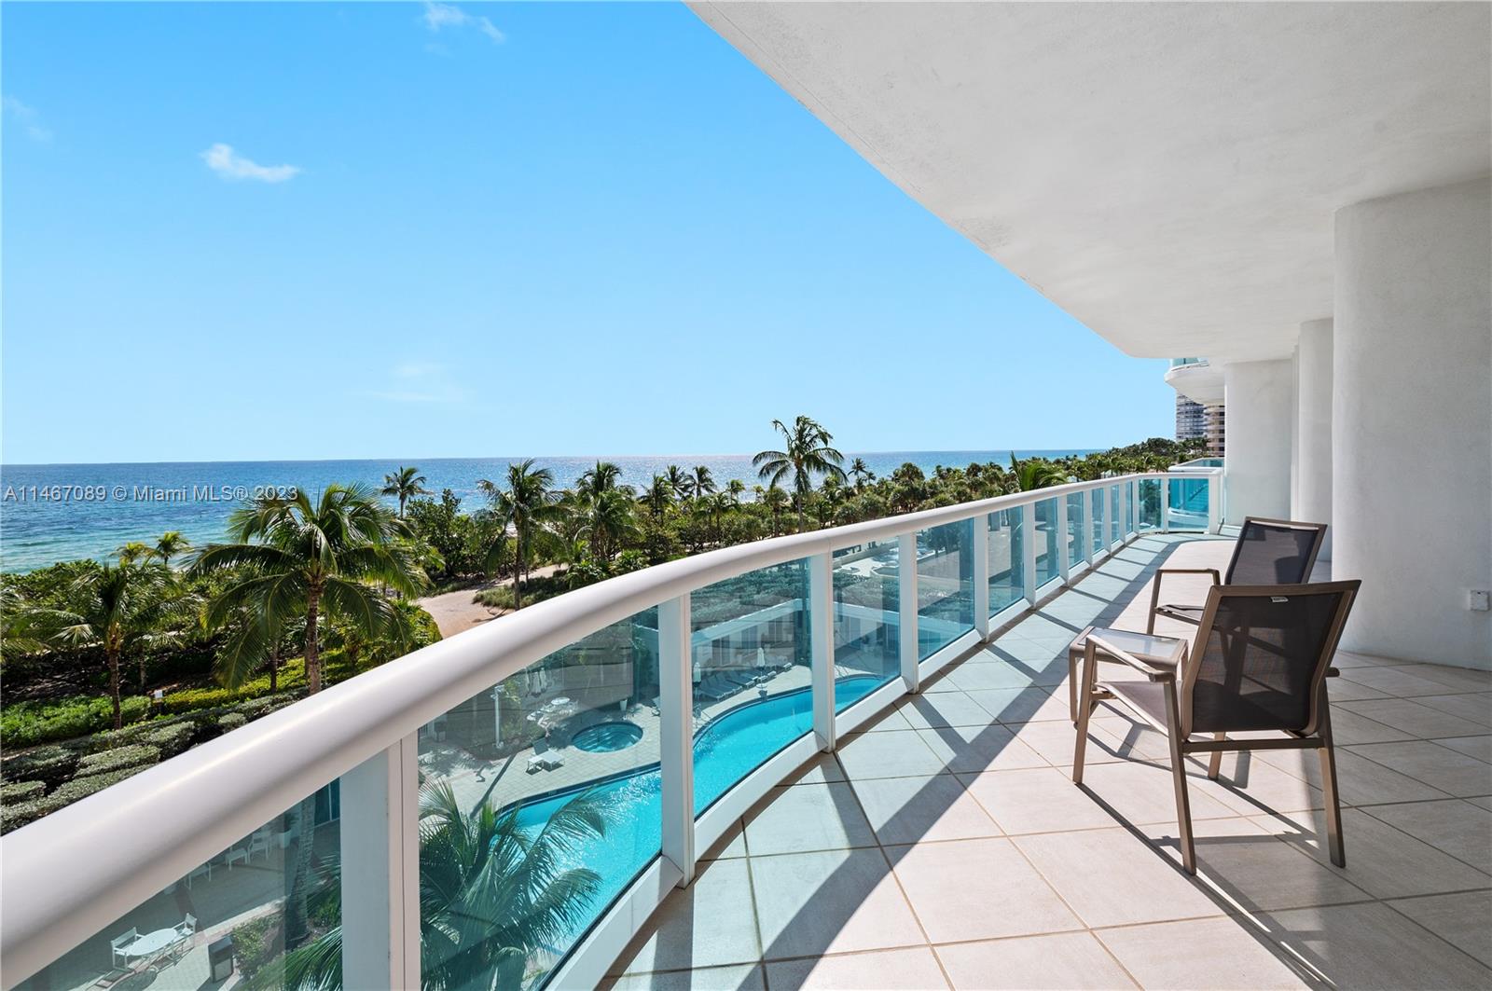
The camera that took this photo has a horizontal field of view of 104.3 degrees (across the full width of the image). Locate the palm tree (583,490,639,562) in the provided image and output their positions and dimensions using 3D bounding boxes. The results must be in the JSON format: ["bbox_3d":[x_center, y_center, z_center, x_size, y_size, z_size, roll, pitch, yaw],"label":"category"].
[{"bbox_3d":[-10.752,2.796,46.274,4.600,6.438,4.600,-2,4,-13],"label":"palm tree"}]

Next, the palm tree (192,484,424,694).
[{"bbox_3d":[-11.318,5.495,14.984,4.900,11.388,4.900,-4,5,-38],"label":"palm tree"}]

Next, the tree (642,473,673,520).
[{"bbox_3d":[-10.123,1.230,66.215,3.700,7.119,3.700,-1,4,-9],"label":"tree"}]

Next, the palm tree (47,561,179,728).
[{"bbox_3d":[-22.243,5.162,20.363,3.400,5.662,3.400,3,5,42],"label":"palm tree"}]

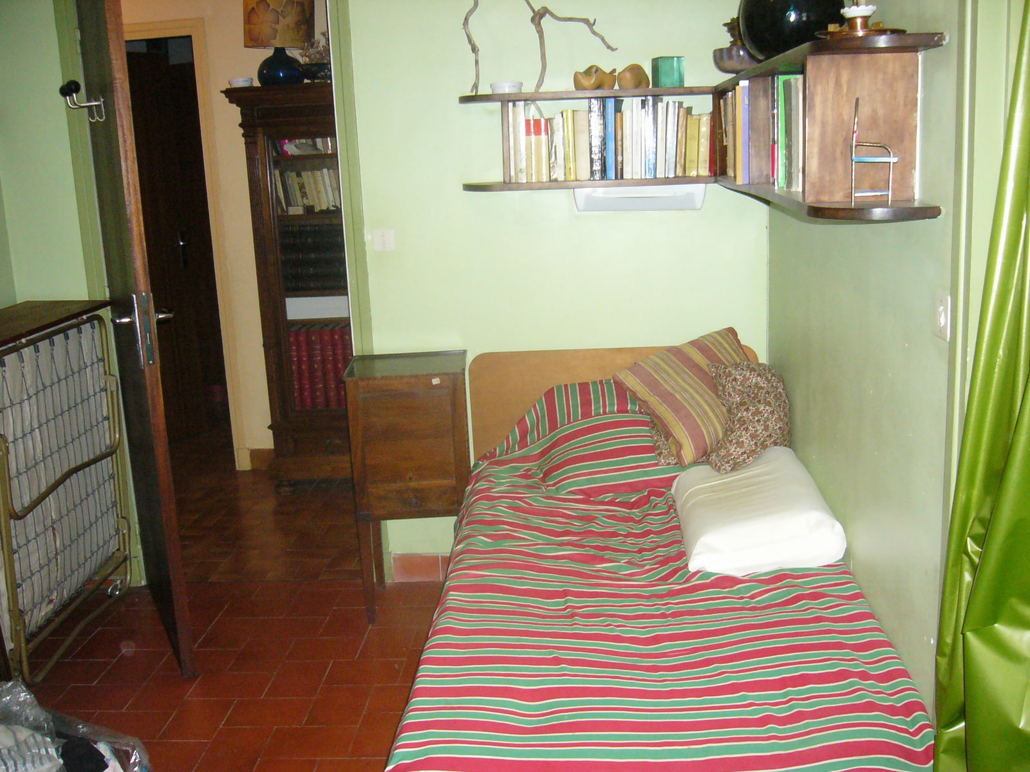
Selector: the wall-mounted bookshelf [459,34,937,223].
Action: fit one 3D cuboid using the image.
[{"bbox_3d":[0.284,-0.592,2.492,0.960,0.295,1.620,-2,12,3],"label":"wall-mounted bookshelf"}]

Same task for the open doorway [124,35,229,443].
[{"bbox_3d":[-1.768,-0.582,4.964,0.750,2.030,0.120,-2,12,3],"label":"open doorway"}]

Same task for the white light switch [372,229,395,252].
[{"bbox_3d":[-0.425,-0.473,3.371,0.073,0.077,0.014,-2,12,3],"label":"white light switch"}]

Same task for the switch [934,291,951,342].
[{"bbox_3d":[0.696,-0.114,1.696,0.011,0.075,0.070,-2,12,4],"label":"switch"}]

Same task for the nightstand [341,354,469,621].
[{"bbox_3d":[-0.320,0.328,3.365,0.352,0.797,0.335,-2,12,3],"label":"nightstand"}]

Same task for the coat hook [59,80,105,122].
[{"bbox_3d":[-1.267,-0.827,3.040,0.095,0.115,0.170,-8,13,-25],"label":"coat hook"}]

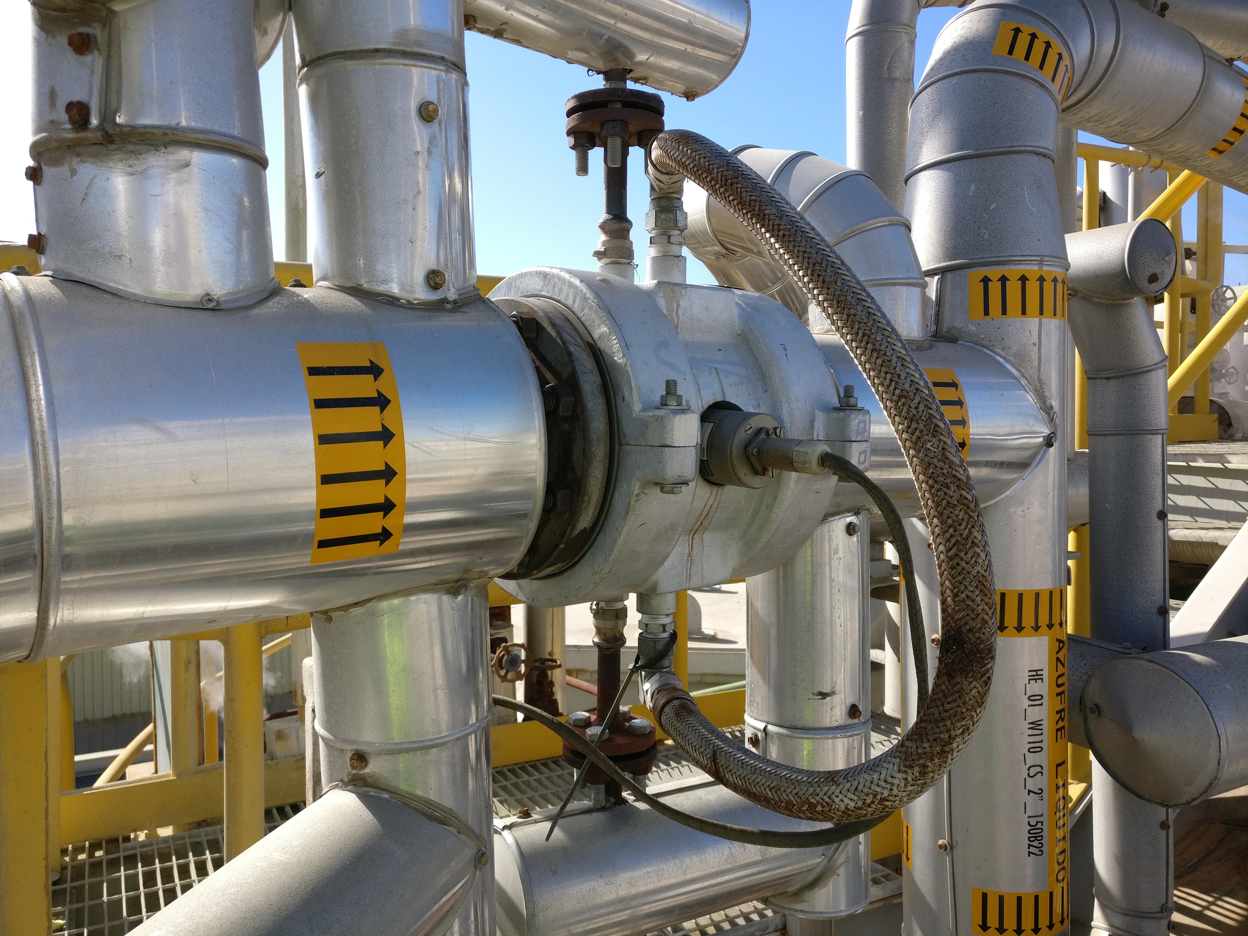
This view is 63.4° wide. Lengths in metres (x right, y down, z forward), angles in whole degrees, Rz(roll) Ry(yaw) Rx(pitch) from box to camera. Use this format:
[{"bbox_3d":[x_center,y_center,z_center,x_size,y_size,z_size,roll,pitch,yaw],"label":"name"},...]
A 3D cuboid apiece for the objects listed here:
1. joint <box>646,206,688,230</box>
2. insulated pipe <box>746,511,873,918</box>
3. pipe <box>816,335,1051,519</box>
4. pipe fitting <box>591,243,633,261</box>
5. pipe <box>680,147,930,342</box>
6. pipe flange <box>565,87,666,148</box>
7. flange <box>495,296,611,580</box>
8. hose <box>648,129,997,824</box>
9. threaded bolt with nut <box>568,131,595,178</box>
[{"bbox_3d":[0.039,-0.228,0.920,0.038,0.020,0.034,0,2,3],"label":"joint"},{"bbox_3d":[0.197,0.250,1.072,0.131,0.430,0.131,-1,2,0],"label":"insulated pipe"},{"bbox_3d":[0.297,-0.049,1.155,0.400,0.205,0.205,-2,3,-40],"label":"pipe"},{"bbox_3d":[-0.009,-0.190,0.888,0.036,0.015,0.033,-1,2,0],"label":"pipe fitting"},{"bbox_3d":[0.218,-0.277,1.203,0.135,0.260,0.300,-3,3,-41],"label":"pipe"},{"bbox_3d":[-0.008,-0.310,0.898,0.088,0.030,0.088,-1,2,0],"label":"pipe flange"},{"bbox_3d":[-0.097,-0.023,0.821,0.030,0.229,0.229,-3,3,-41],"label":"flange"},{"bbox_3d":[0.133,-0.016,0.790,0.055,0.570,0.365,-2,3,-33],"label":"hose"},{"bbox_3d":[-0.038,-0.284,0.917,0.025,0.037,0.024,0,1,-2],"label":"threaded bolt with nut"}]

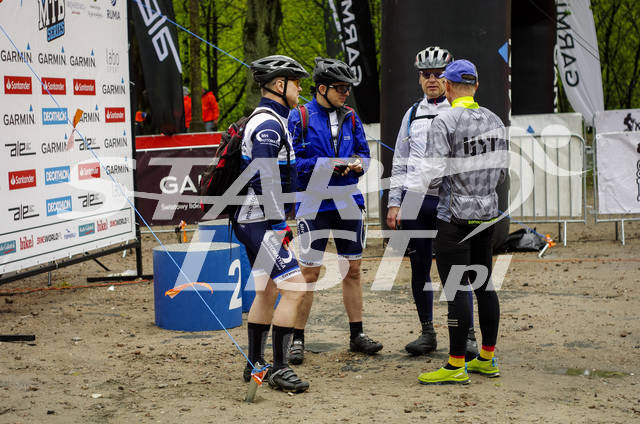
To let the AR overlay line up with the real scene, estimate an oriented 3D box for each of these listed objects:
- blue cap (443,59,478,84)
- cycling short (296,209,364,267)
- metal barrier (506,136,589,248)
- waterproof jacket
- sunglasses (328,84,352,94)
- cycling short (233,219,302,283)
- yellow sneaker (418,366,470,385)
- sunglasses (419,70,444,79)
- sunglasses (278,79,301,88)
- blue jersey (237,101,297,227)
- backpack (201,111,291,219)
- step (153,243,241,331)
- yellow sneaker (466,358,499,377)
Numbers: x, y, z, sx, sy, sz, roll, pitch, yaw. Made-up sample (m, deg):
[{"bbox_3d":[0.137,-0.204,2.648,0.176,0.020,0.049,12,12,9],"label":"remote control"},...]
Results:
[{"bbox_3d":[0.761,-0.764,7.250,0.175,0.130,0.260,-4,9,-27],"label":"blue cap"},{"bbox_3d":[0.063,0.141,8.007,0.370,0.380,0.280,-4,5,-27],"label":"cycling short"},{"bbox_3d":[1.589,-0.210,13.938,2.350,1.130,0.450,-1,5,9],"label":"metal barrier"},{"bbox_3d":[0.057,-0.338,7.969,0.480,0.700,0.330,-4,5,-27],"label":"waterproof jacket"},{"bbox_3d":[0.117,-0.728,7.900,0.145,0.050,0.145,9,10,36],"label":"sunglasses"},{"bbox_3d":[-0.290,0.203,7.213,0.360,0.380,0.360,-2,5,-9],"label":"cycling short"},{"bbox_3d":[0.676,0.879,7.235,0.290,0.102,0.105,-1,5,7],"label":"yellow sneaker"},{"bbox_3d":[0.666,-0.810,7.860,0.145,0.050,0.145,-1,8,9],"label":"sunglasses"},{"bbox_3d":[-0.165,-0.686,7.120,0.145,0.050,0.145,-1,4,-13],"label":"sunglasses"},{"bbox_3d":[-0.288,-0.272,7.175,0.320,0.690,0.470,-2,5,-9],"label":"blue jersey"},{"bbox_3d":[-0.429,-0.262,7.176,0.420,0.560,0.330,-2,5,-9],"label":"backpack"},{"bbox_3d":[-0.856,0.531,9.322,0.610,0.540,0.610,-1,5,0],"label":"step"},{"bbox_3d":[0.880,0.854,7.482,0.290,0.102,0.105,3,6,45],"label":"yellow sneaker"}]

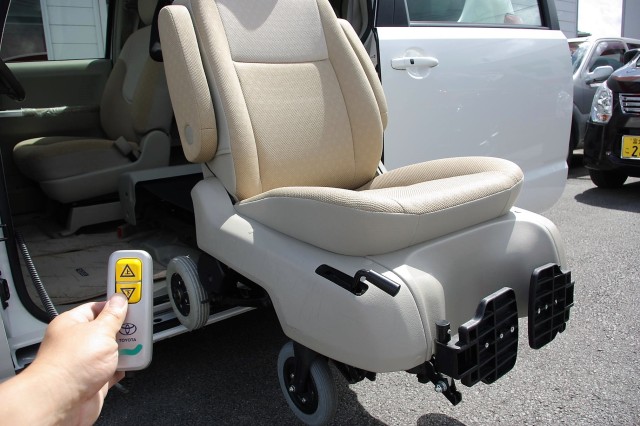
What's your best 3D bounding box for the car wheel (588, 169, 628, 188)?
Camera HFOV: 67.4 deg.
[{"bbox_3d":[2.710,-0.508,4.450,0.560,0.560,0.165,-12,17,-33],"label":"car wheel"}]

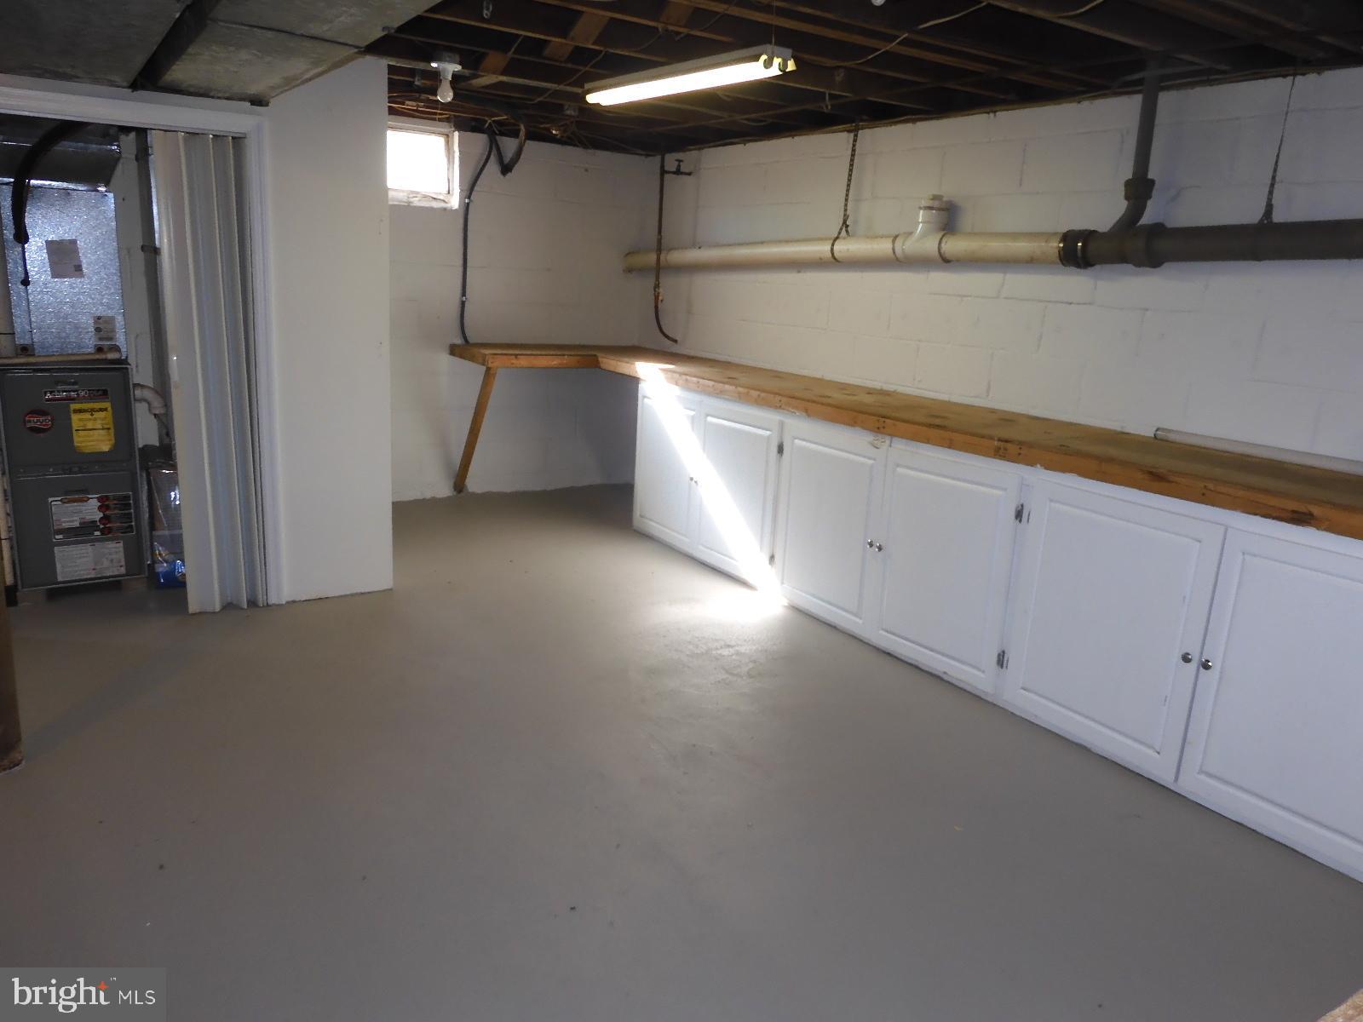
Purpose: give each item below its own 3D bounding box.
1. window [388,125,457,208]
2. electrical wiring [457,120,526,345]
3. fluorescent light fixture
[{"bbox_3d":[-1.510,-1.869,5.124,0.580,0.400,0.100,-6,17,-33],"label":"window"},{"bbox_3d":[-1.071,-1.568,5.383,0.410,1.220,0.120,-6,17,-33],"label":"electrical wiring"},{"bbox_3d":[-0.030,-1.597,3.522,0.150,0.085,1.220,-6,17,-33],"label":"fluorescent light fixture"}]

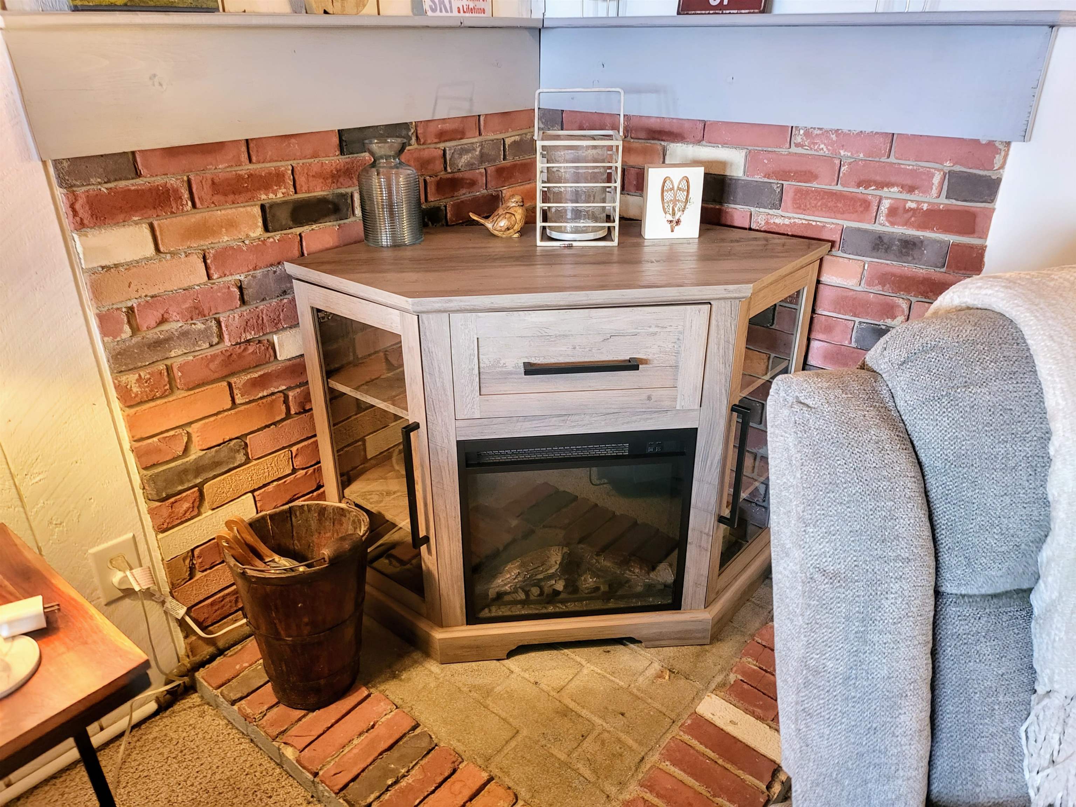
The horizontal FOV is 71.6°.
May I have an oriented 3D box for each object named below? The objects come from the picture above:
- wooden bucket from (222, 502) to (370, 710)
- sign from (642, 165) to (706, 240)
[{"bbox_3d":[-0.450,0.409,1.473,0.260,0.345,0.260,-3,26,-5],"label":"wooden bucket"},{"bbox_3d":[0.280,-0.420,1.557,0.113,0.144,0.041,-2,26,-2],"label":"sign"}]

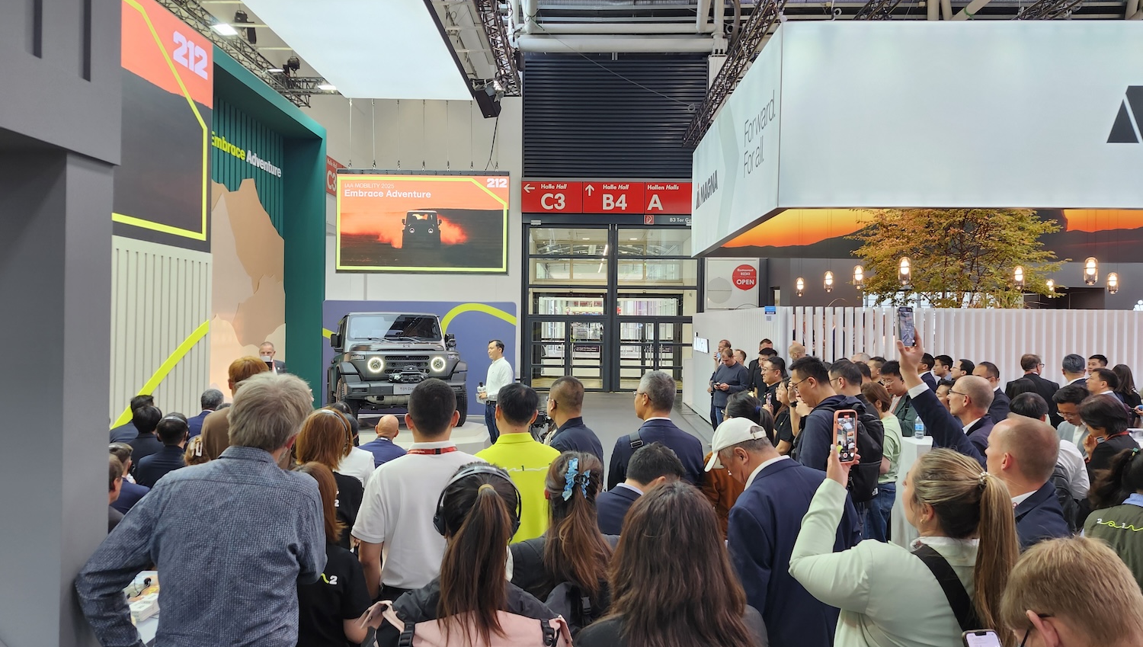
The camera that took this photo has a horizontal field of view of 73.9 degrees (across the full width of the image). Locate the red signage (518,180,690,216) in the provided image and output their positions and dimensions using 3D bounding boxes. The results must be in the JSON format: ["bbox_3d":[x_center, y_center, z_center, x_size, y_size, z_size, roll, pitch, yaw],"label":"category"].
[{"bbox_3d":[1.236,-3.630,21.900,5.250,0.940,0.120,1,0,2],"label":"red signage"}]

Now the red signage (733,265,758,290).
[{"bbox_3d":[5.000,-1.335,21.850,0.750,0.750,0.040,1,0,2],"label":"red signage"}]

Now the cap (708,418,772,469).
[{"bbox_3d":[0.625,0.447,2.830,0.190,0.150,0.270,0,-22,-46],"label":"cap"}]

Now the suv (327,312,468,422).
[{"bbox_3d":[-3.200,0.710,13.200,1.950,1.930,4.700,1,0,-22],"label":"suv"}]

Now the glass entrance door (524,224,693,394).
[{"bbox_3d":[1.138,-0.440,22.000,4.940,4.840,0.180,1,0,2],"label":"glass entrance door"}]

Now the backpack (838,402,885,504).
[{"bbox_3d":[1.545,0.690,4.100,0.220,0.490,0.300,1,0,44],"label":"backpack"}]

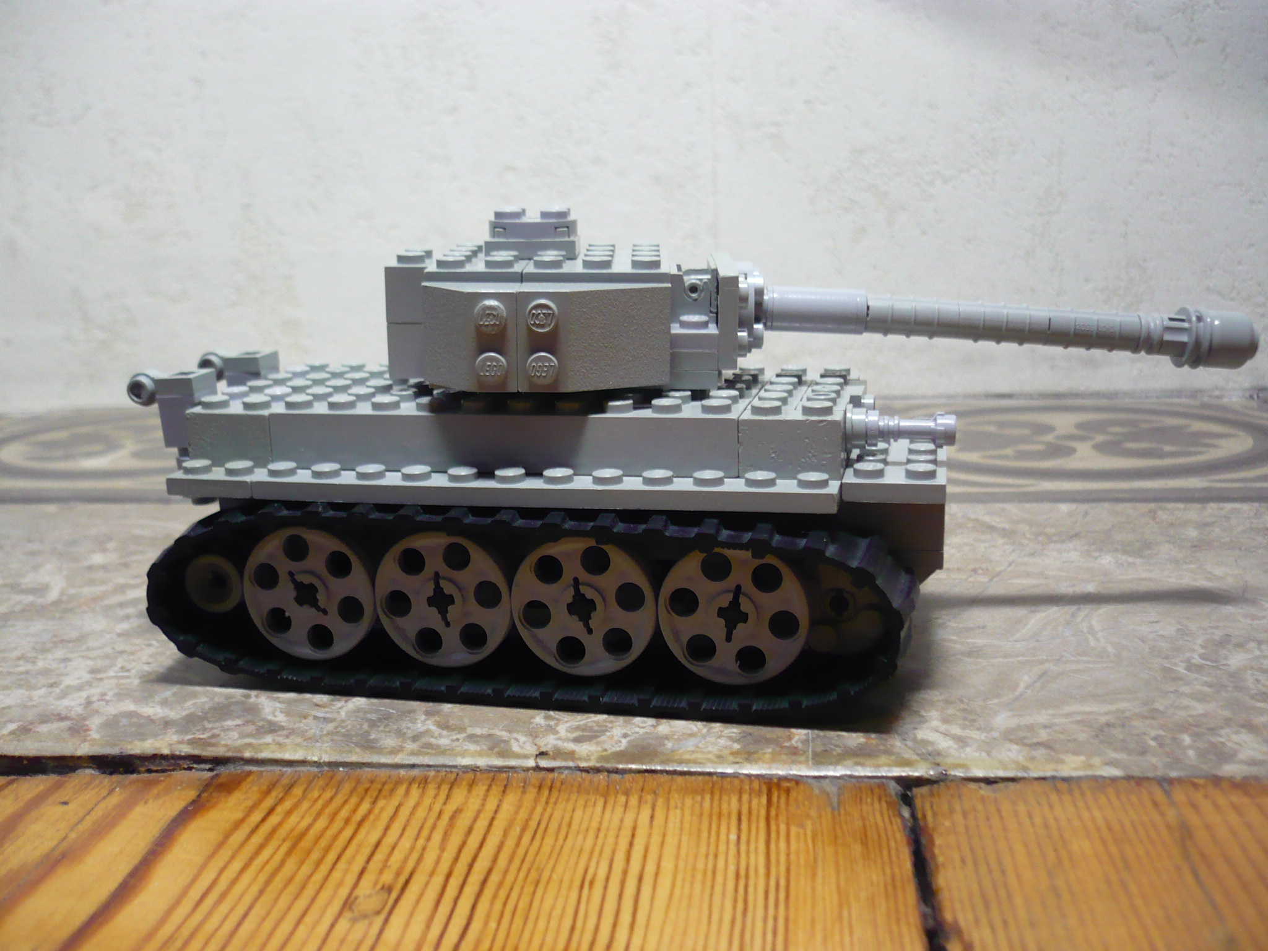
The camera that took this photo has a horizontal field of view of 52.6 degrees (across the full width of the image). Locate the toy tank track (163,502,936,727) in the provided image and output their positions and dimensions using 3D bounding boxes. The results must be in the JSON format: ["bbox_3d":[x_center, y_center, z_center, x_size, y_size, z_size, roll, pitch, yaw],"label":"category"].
[{"bbox_3d":[-0.019,0.019,0.215,0.131,0.033,0.016,1,14,13],"label":"toy tank track"}]

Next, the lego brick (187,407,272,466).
[{"bbox_3d":[-0.069,-0.007,0.223,0.016,0.011,0.008,1,14,13],"label":"lego brick"}]

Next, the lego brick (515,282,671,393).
[{"bbox_3d":[-0.006,-0.022,0.204,0.024,0.016,0.011,0,15,0],"label":"lego brick"}]

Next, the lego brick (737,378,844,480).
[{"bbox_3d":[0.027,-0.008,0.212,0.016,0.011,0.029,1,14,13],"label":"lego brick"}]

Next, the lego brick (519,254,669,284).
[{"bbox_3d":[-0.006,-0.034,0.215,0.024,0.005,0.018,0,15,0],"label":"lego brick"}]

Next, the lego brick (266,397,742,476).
[{"bbox_3d":[-0.022,-0.007,0.213,0.080,0.011,0.008,1,14,13],"label":"lego brick"}]

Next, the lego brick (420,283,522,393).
[{"bbox_3d":[-0.026,-0.022,0.204,0.016,0.016,0.011,0,15,0],"label":"lego brick"}]

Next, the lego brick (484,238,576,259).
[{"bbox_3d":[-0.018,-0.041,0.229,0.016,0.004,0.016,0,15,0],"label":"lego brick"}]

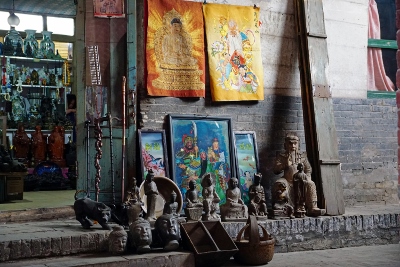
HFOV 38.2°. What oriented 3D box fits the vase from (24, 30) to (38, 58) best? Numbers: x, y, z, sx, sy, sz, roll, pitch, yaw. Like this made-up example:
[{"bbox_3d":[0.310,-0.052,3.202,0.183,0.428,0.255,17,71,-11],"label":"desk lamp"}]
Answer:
[{"bbox_3d":[-2.186,-1.159,7.500,0.185,0.365,0.185,0,-1,-25],"label":"vase"}]

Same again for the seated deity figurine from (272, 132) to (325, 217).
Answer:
[{"bbox_3d":[0.968,0.381,5.650,0.410,0.770,0.390,0,0,-28],"label":"seated deity figurine"}]

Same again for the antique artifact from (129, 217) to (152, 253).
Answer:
[{"bbox_3d":[-0.435,0.751,4.300,0.160,0.255,0.170,0,0,-32],"label":"antique artifact"}]

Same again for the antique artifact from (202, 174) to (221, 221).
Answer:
[{"bbox_3d":[0.102,0.560,5.100,0.155,0.415,0.140,0,-1,-26],"label":"antique artifact"}]

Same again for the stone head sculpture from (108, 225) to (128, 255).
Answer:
[{"bbox_3d":[-0.606,0.792,4.300,0.155,0.230,0.165,0,-1,-32],"label":"stone head sculpture"}]

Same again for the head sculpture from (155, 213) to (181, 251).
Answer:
[{"bbox_3d":[-0.245,0.750,4.400,0.180,0.275,0.190,0,-1,-40],"label":"head sculpture"}]

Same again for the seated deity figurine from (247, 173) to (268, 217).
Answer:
[{"bbox_3d":[0.517,0.567,5.200,0.160,0.400,0.145,0,0,-27],"label":"seated deity figurine"}]

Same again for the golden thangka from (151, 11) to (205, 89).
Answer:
[{"bbox_3d":[-0.213,-0.801,5.480,0.555,0.880,0.030,0,-1,-20],"label":"golden thangka"}]

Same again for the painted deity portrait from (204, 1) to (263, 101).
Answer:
[{"bbox_3d":[0.333,-0.761,5.500,0.620,0.910,0.050,0,0,-28],"label":"painted deity portrait"}]

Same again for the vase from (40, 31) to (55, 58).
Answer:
[{"bbox_3d":[-1.907,-1.113,7.250,0.190,0.350,0.190,0,0,-25],"label":"vase"}]

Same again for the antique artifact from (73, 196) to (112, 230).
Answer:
[{"bbox_3d":[-0.852,0.634,4.580,0.310,0.270,0.135,0,-1,30],"label":"antique artifact"}]

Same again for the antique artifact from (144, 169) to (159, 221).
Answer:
[{"bbox_3d":[-0.390,0.515,4.650,0.110,0.450,0.100,0,0,-33],"label":"antique artifact"}]

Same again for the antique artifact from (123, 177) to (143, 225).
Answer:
[{"bbox_3d":[-0.558,0.566,4.850,0.165,0.400,0.145,0,-1,-24],"label":"antique artifact"}]

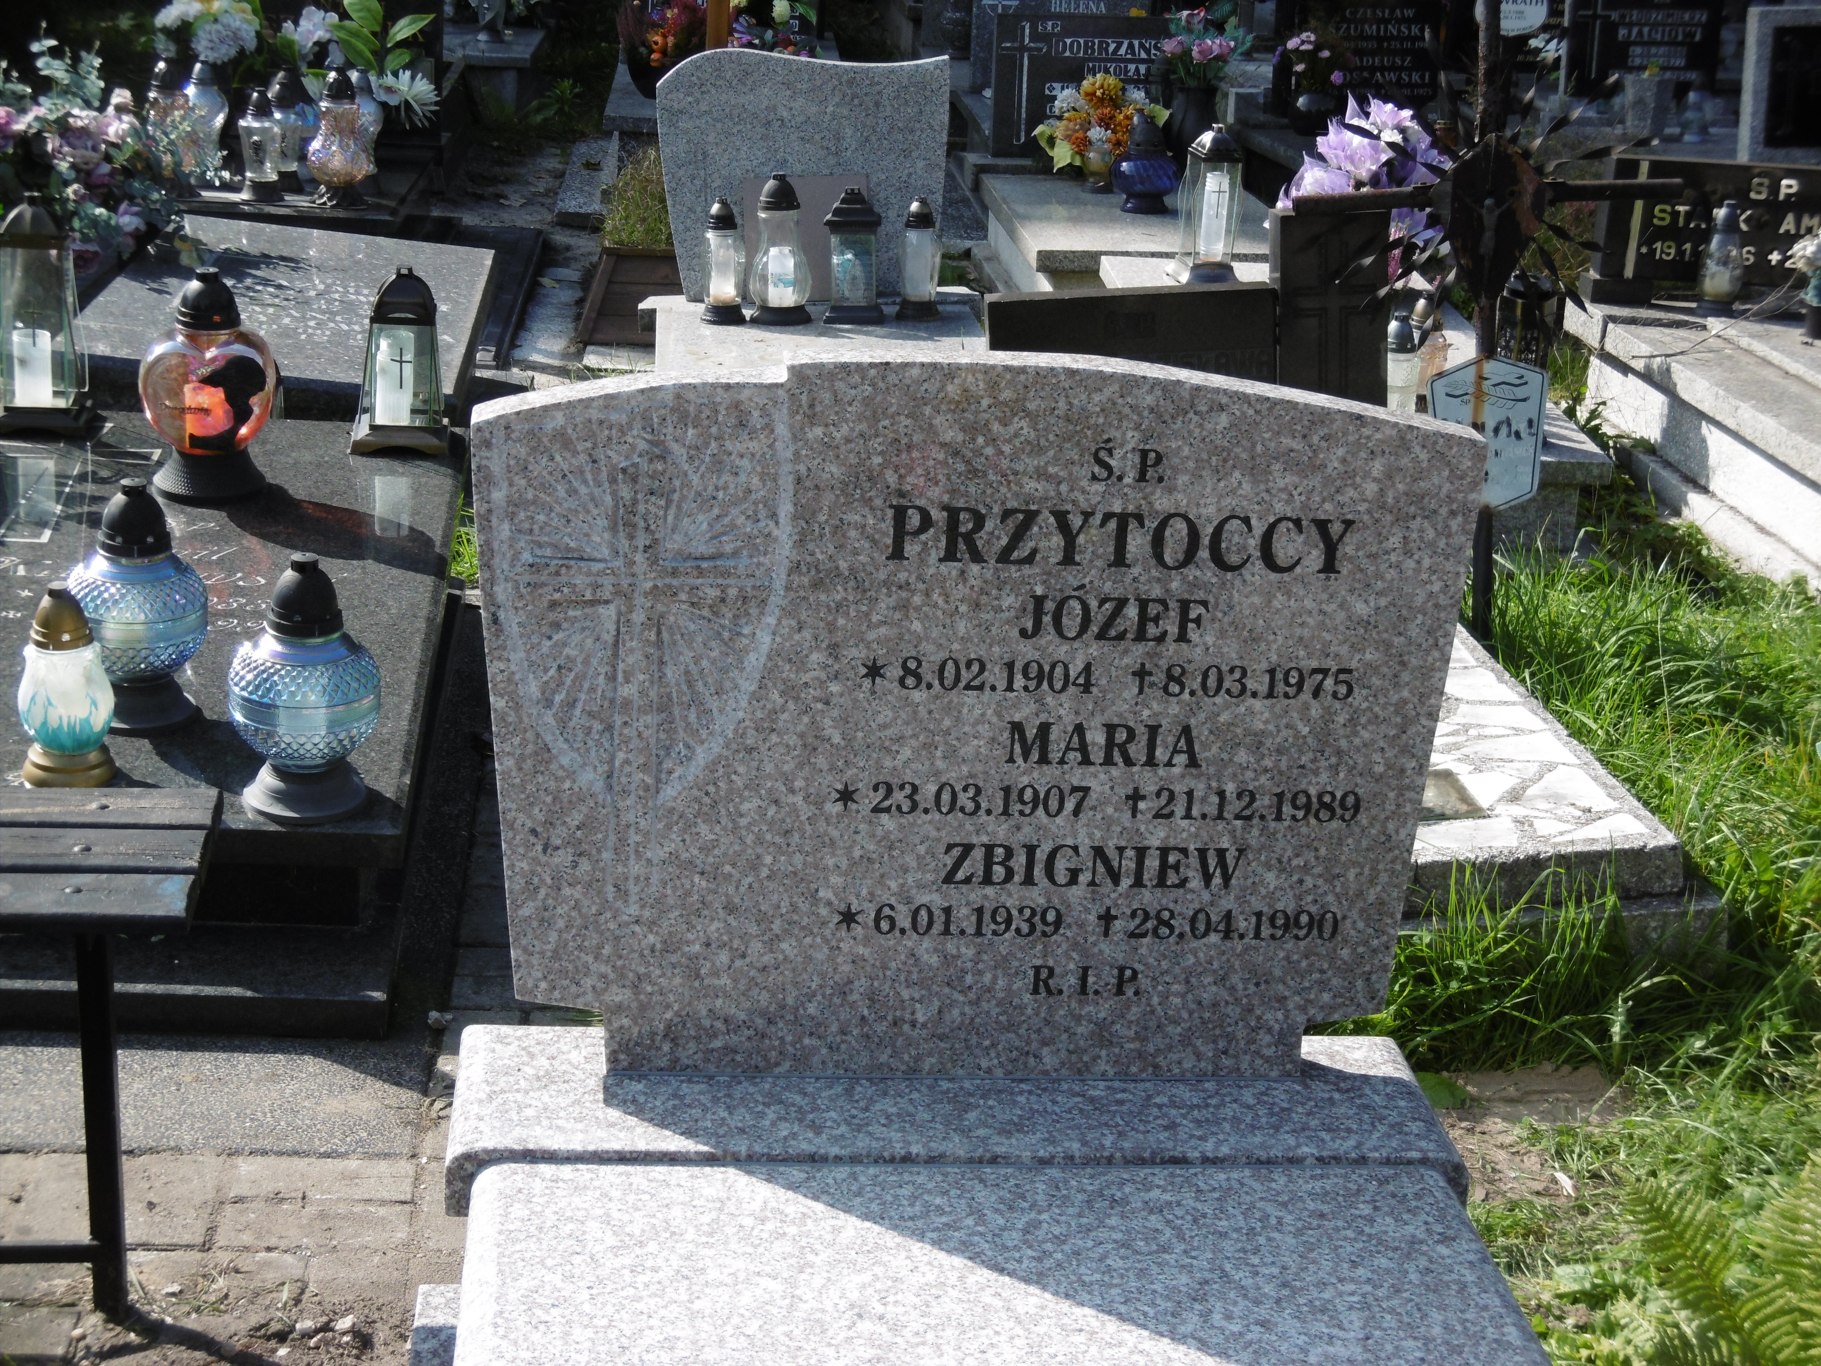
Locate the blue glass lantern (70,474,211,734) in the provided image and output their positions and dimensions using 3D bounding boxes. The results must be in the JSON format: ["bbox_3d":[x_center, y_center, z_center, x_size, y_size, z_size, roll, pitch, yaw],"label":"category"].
[{"bbox_3d":[-0.988,-0.106,3.970,0.173,0.308,0.173,0,18,-5],"label":"blue glass lantern"}]

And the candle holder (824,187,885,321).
[{"bbox_3d":[-0.109,-0.836,6.050,0.115,0.256,0.115,0,18,-3],"label":"candle holder"}]

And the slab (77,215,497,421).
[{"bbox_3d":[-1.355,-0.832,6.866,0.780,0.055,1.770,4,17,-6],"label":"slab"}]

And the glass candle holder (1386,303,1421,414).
[{"bbox_3d":[0.860,-0.536,5.400,0.065,0.212,0.065,0,18,-5],"label":"glass candle holder"}]

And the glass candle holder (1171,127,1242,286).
[{"bbox_3d":[0.629,-1.015,6.551,0.120,0.310,0.120,-2,19,-12],"label":"glass candle holder"}]

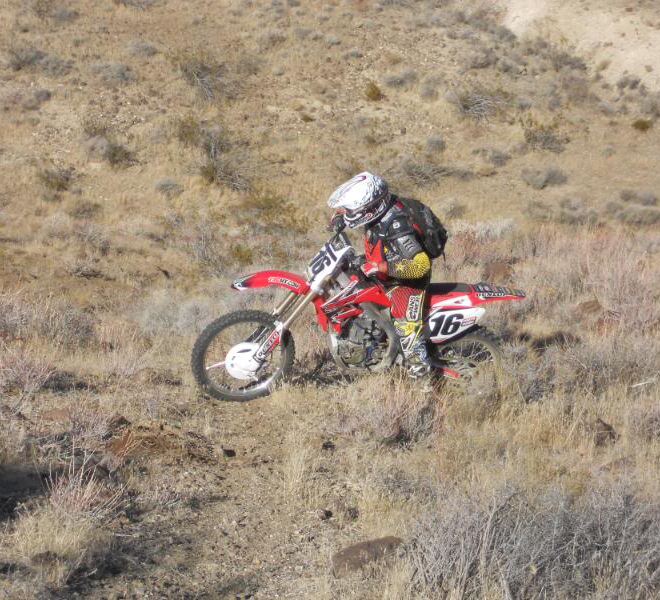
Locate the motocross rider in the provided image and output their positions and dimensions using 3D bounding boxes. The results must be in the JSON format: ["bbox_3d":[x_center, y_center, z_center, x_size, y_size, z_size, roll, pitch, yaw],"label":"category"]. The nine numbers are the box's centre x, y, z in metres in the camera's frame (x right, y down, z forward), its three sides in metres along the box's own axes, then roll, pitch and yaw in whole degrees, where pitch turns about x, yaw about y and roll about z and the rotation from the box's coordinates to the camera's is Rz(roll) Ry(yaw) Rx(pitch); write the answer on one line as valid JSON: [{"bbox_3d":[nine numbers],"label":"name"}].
[{"bbox_3d":[0.329,-0.194,16.420,0.700,1.320,0.760,1,14,-5],"label":"motocross rider"}]

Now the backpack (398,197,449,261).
[{"bbox_3d":[0.633,-0.495,16.370,0.190,0.430,0.300,-28,16,3],"label":"backpack"}]

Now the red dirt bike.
[{"bbox_3d":[0.195,0.142,16.500,2.160,1.240,0.810,5,17,-5],"label":"red dirt bike"}]

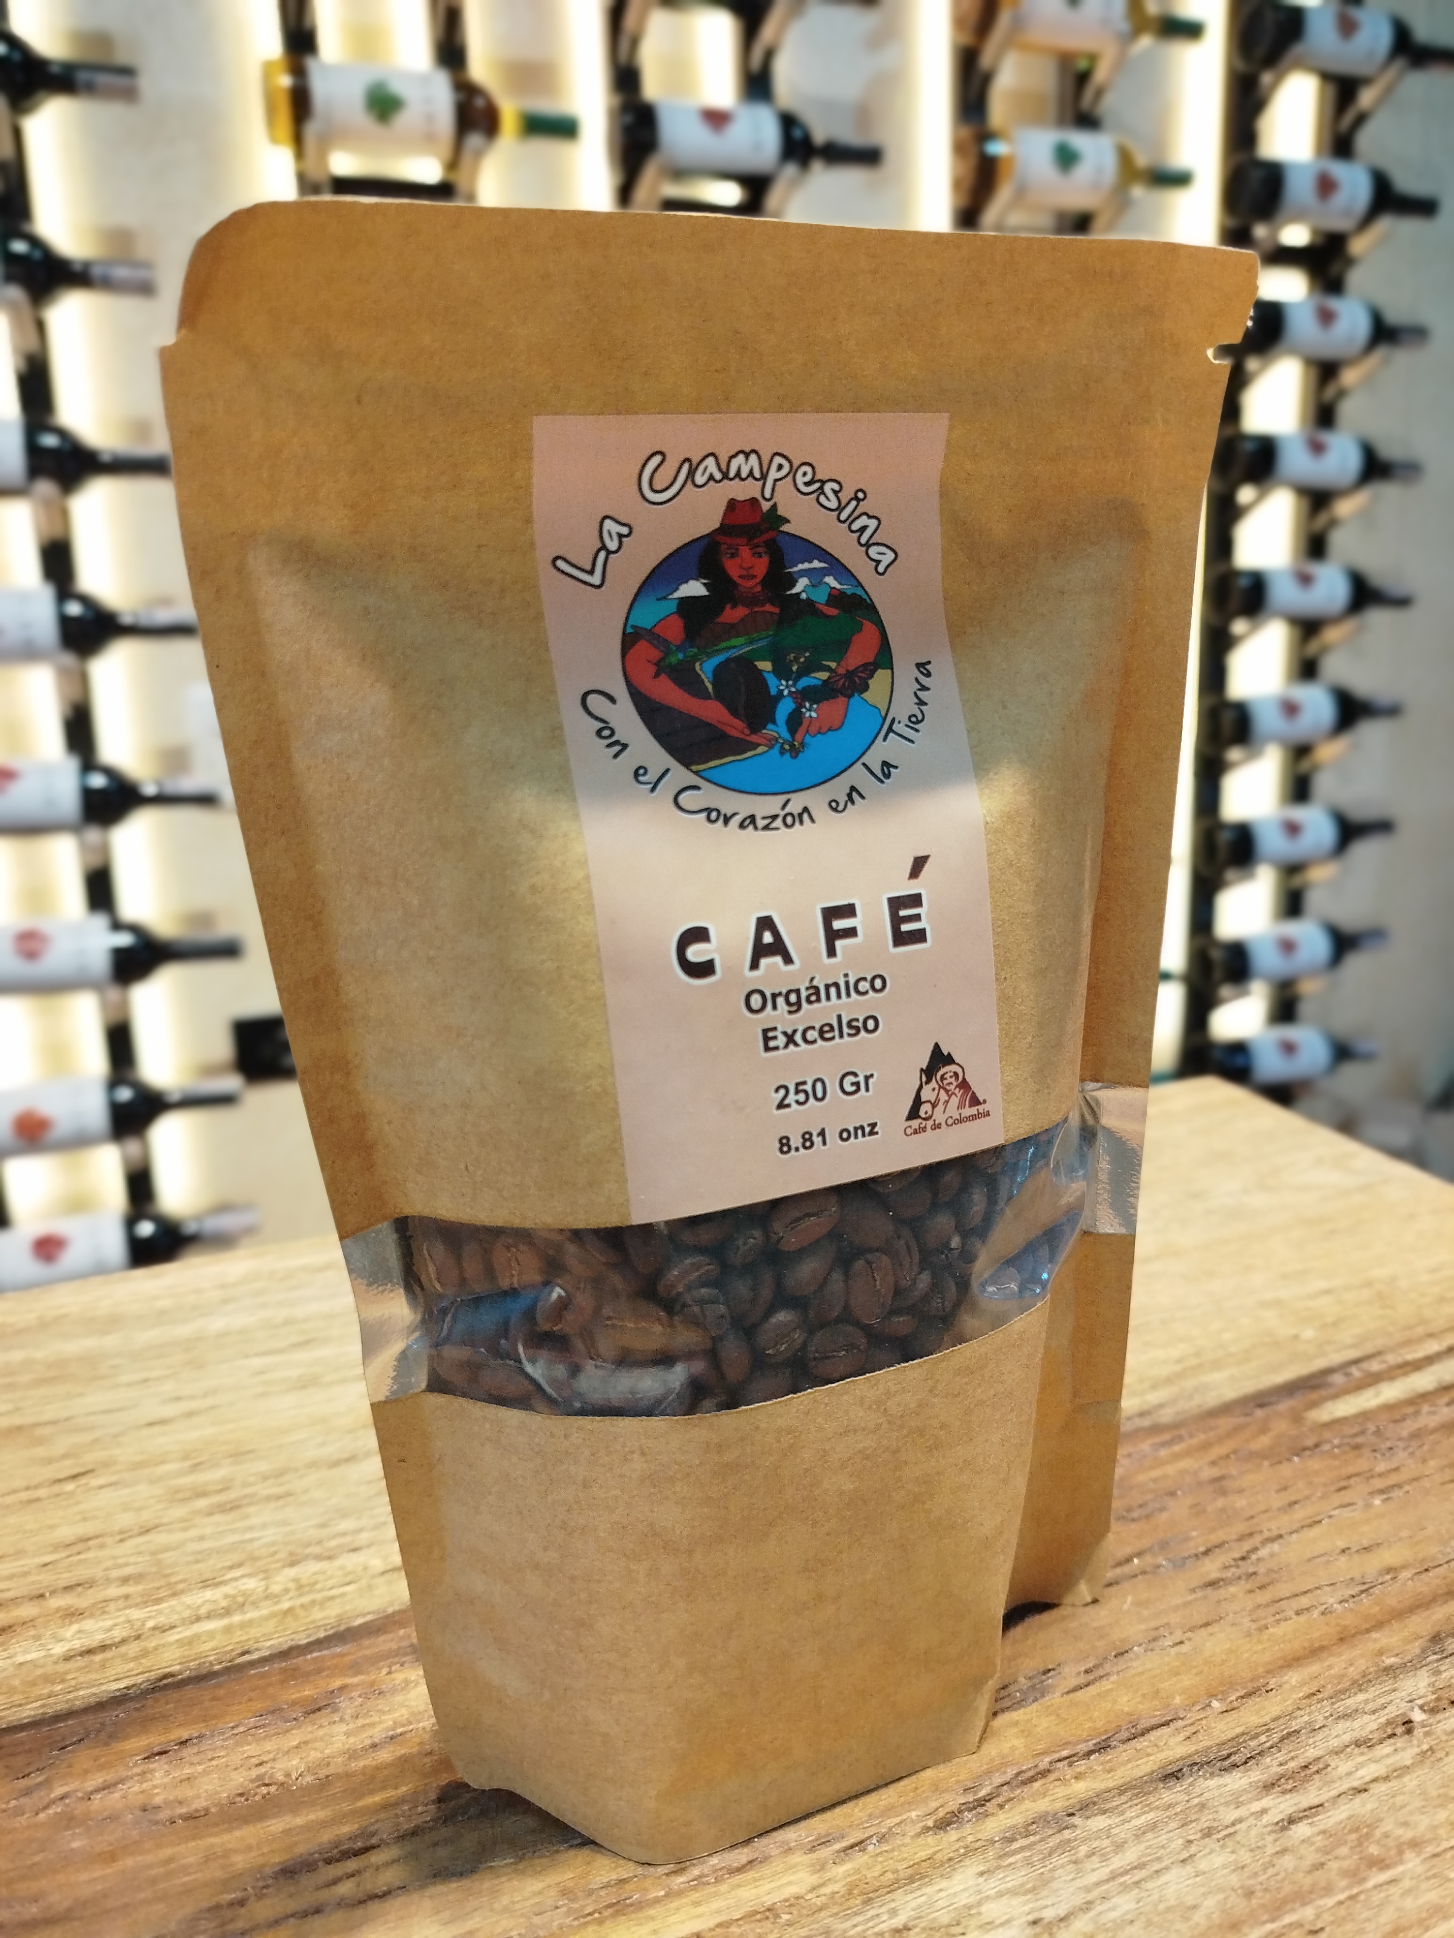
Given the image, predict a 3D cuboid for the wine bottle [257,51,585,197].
[{"bbox_3d":[-0.302,-0.858,1.348,0.300,0.076,0.076,-7,13,-19],"label":"wine bottle"}]

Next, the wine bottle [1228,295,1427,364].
[{"bbox_3d":[0.786,-0.836,1.752,0.300,0.076,0.076,-5,13,-19],"label":"wine bottle"}]

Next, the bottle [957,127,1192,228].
[{"bbox_3d":[0.419,-0.947,1.594,0.300,0.076,0.076,-7,14,-19],"label":"bottle"}]

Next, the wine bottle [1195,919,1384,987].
[{"bbox_3d":[0.818,-0.027,1.933,0.300,0.076,0.076,-7,13,-19],"label":"wine bottle"}]

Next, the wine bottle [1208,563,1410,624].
[{"bbox_3d":[0.801,-0.511,1.825,0.300,0.076,0.076,-3,12,-20],"label":"wine bottle"}]

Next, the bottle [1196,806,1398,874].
[{"bbox_3d":[0.812,-0.188,1.897,0.300,0.076,0.076,-7,13,-19],"label":"bottle"}]

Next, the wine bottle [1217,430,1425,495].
[{"bbox_3d":[0.795,-0.675,1.789,0.300,0.076,0.076,-3,12,-20],"label":"wine bottle"}]

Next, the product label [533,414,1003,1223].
[{"bbox_3d":[0.009,-0.022,0.194,0.061,0.112,0.010,-9,9,-19],"label":"product label"}]

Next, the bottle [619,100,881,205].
[{"bbox_3d":[0.030,-0.899,1.461,0.300,0.076,0.076,-6,13,-19],"label":"bottle"}]

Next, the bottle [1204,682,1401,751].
[{"bbox_3d":[0.805,-0.351,1.860,0.300,0.076,0.076,-7,13,-19],"label":"bottle"}]

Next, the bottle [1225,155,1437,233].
[{"bbox_3d":[0.783,-0.988,1.719,0.300,0.076,0.076,-5,13,-19],"label":"bottle"}]

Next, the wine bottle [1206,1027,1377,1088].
[{"bbox_3d":[0.821,0.124,1.965,0.300,0.076,0.076,-3,12,-20],"label":"wine bottle"}]

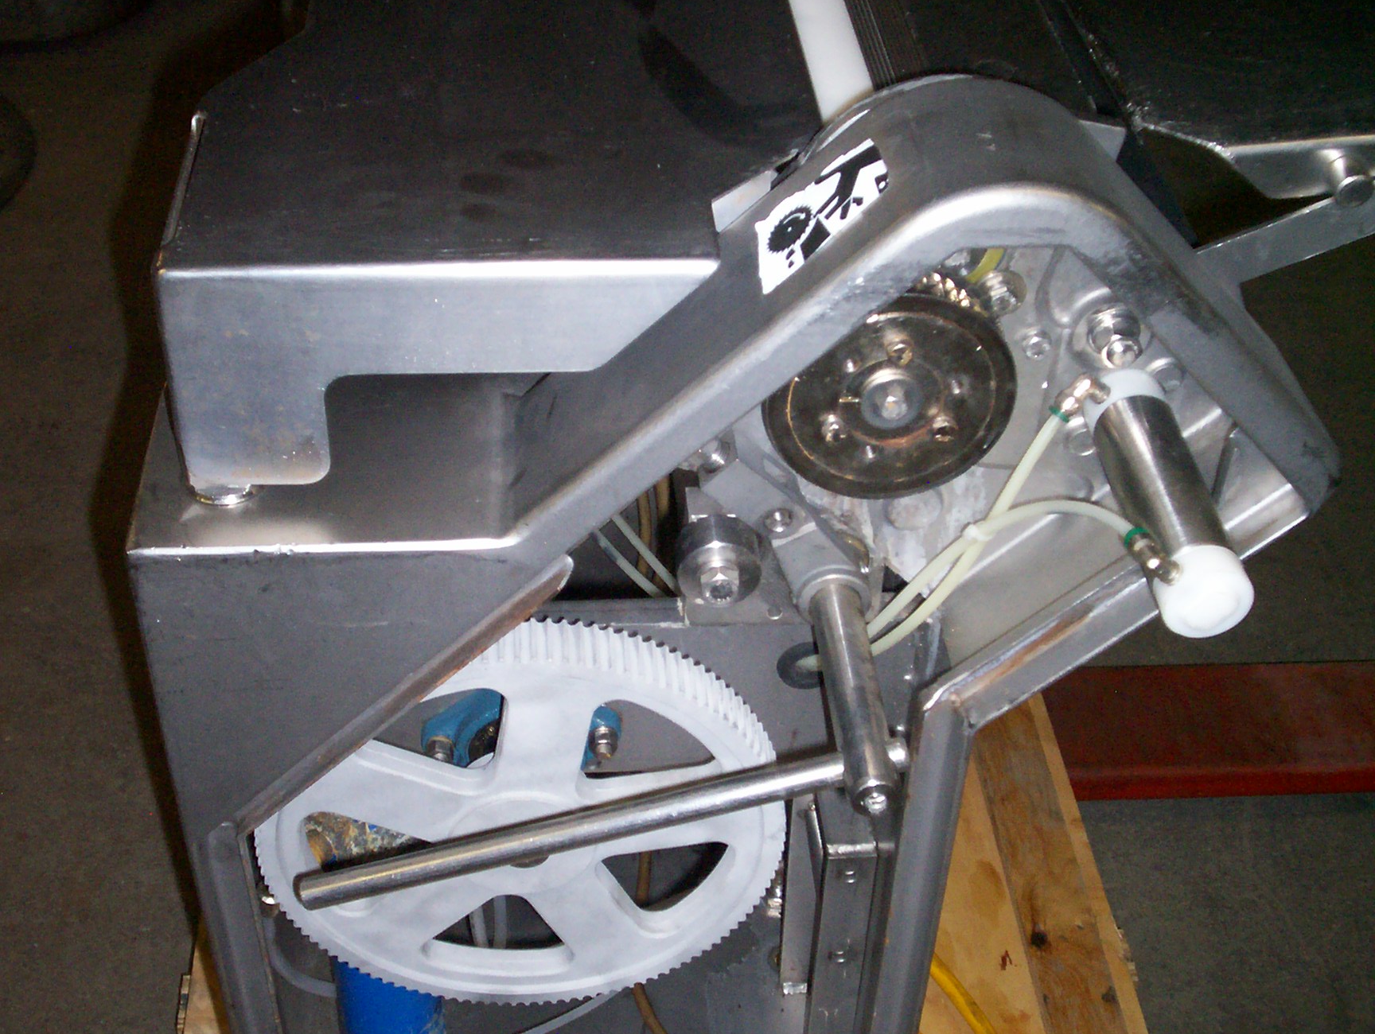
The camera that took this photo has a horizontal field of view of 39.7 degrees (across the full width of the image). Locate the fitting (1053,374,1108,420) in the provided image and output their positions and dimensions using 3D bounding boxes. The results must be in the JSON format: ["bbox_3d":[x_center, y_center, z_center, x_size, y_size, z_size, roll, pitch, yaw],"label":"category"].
[{"bbox_3d":[0.176,-0.053,0.847,0.018,0.021,0.012,31,30,-28],"label":"fitting"}]

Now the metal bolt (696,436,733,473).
[{"bbox_3d":[0.013,-0.029,0.868,0.016,0.016,0.011,-2,40,-5],"label":"metal bolt"}]

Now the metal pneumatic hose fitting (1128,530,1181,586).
[{"bbox_3d":[0.189,0.017,0.771,0.017,0.014,0.019,-2,40,-5],"label":"metal pneumatic hose fitting"}]

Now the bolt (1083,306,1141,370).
[{"bbox_3d":[0.188,-0.079,0.840,0.022,0.023,0.021,-2,40,-5],"label":"bolt"}]

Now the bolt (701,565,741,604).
[{"bbox_3d":[0.015,0.031,0.871,0.018,0.018,0.008,-2,40,-5],"label":"bolt"}]

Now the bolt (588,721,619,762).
[{"bbox_3d":[-0.044,0.118,0.999,0.016,0.016,0.015,-2,40,-5],"label":"bolt"}]

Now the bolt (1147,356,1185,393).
[{"bbox_3d":[0.220,-0.066,0.876,0.015,0.016,0.008,-2,40,-5],"label":"bolt"}]

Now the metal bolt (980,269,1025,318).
[{"bbox_3d":[0.139,-0.098,0.836,0.018,0.018,0.013,-2,40,-5],"label":"metal bolt"}]

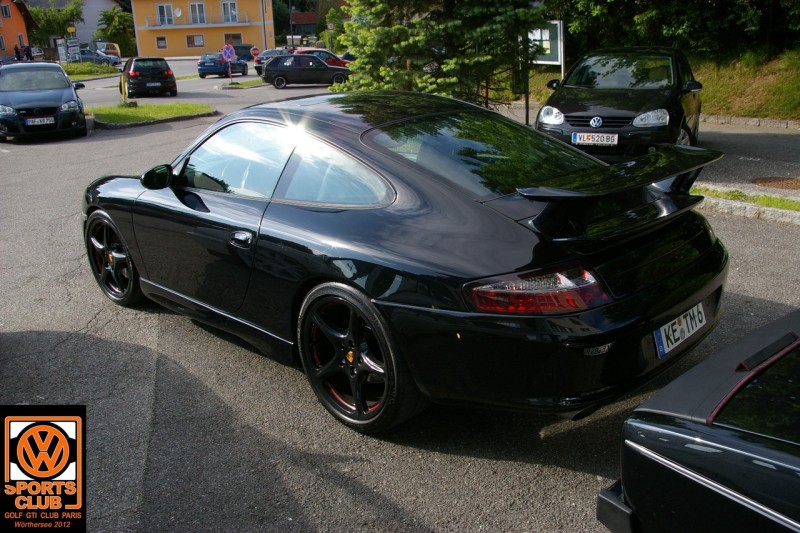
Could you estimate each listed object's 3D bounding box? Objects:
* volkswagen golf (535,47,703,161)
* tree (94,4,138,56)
[{"bbox_3d":[3.200,-2.300,9.580,1.790,1.480,4.200,7,20,27],"label":"volkswagen golf"},{"bbox_3d":[-28.187,-23.667,69.768,4.400,5.300,4.200,-2,18,0],"label":"tree"}]

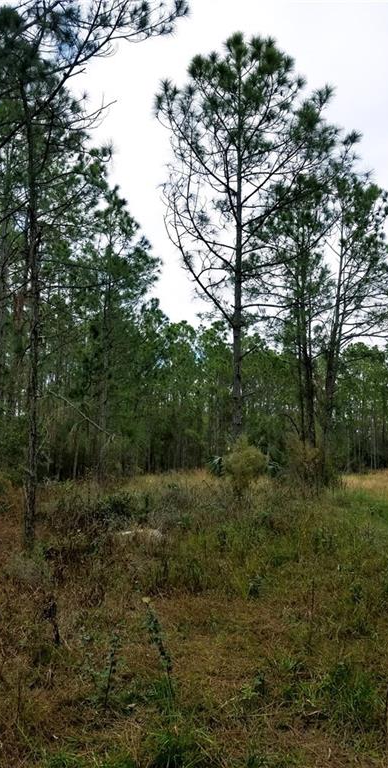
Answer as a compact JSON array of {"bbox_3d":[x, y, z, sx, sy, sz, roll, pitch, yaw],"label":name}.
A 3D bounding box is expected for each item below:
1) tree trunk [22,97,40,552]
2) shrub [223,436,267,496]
[{"bbox_3d":[-2.555,-1.105,9.002,0.250,7.297,0.250,0,-7,-16],"label":"tree trunk"},{"bbox_3d":[1.673,2.743,19.108,1.458,2.051,1.458,-1,-7,5],"label":"shrub"}]

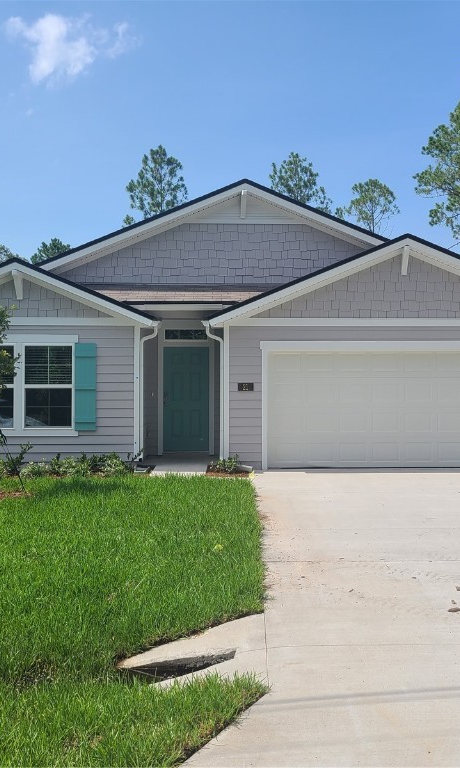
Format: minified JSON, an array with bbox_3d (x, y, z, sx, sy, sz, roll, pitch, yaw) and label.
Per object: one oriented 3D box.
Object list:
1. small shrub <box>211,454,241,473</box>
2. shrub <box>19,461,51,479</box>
[{"bbox_3d":[-0.078,1.370,13.250,0.517,0.301,0.439,0,0,0],"label":"small shrub"},{"bbox_3d":[-3.250,1.429,12.850,0.501,0.292,0.426,0,0,0],"label":"shrub"}]

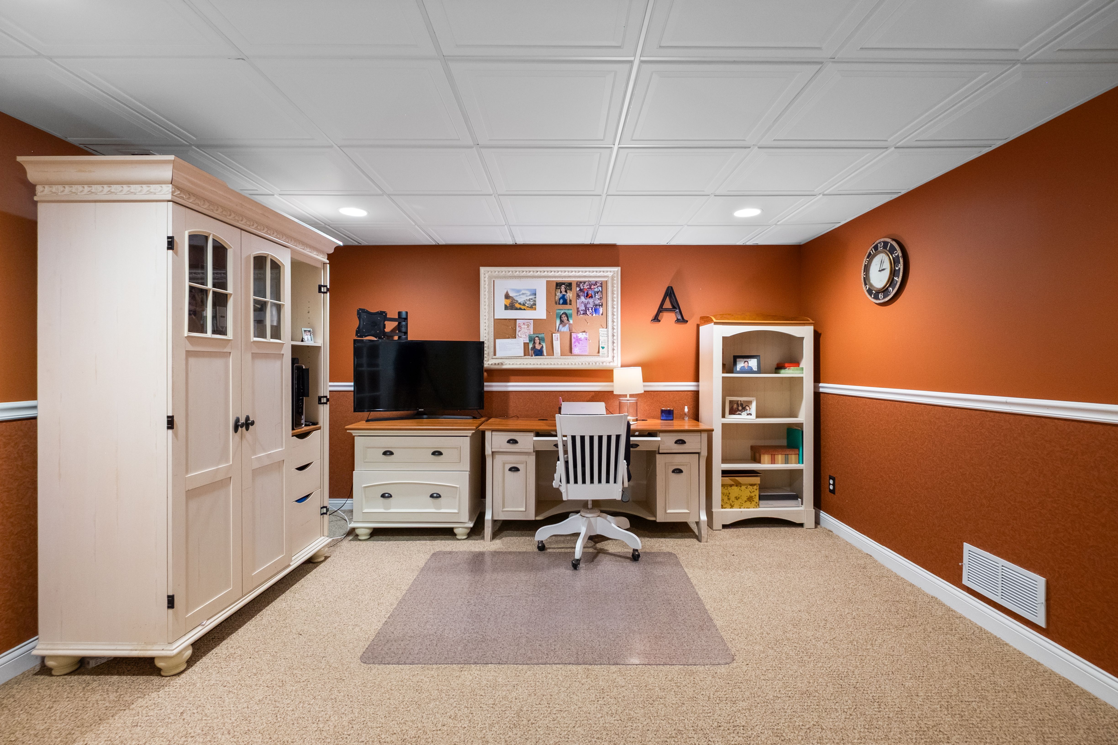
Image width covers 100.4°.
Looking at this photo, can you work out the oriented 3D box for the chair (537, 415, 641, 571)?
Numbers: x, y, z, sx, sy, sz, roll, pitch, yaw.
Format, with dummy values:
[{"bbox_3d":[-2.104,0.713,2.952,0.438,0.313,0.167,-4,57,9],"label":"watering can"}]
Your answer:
[{"bbox_3d":[0.175,0.684,2.958,0.620,0.885,0.640,0,1,0],"label":"chair"}]

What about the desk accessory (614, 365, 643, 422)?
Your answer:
[{"bbox_3d":[0.520,0.164,3.472,0.215,0.400,0.215,0,1,0],"label":"desk accessory"}]

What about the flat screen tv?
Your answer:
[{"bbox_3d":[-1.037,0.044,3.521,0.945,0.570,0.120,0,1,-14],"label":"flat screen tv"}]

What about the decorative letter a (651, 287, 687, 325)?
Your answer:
[{"bbox_3d":[0.882,-0.540,3.730,0.297,0.291,0.036,0,0,0],"label":"decorative letter a"}]

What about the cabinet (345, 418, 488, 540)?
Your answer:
[{"bbox_3d":[-0.981,0.743,3.383,0.862,0.760,0.580,0,1,0],"label":"cabinet"}]

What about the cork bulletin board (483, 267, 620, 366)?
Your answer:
[{"bbox_3d":[-0.063,-0.438,3.750,1.133,0.823,0.045,0,1,0],"label":"cork bulletin board"}]

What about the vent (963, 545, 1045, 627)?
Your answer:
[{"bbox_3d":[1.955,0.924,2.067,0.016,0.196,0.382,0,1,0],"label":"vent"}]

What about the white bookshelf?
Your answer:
[{"bbox_3d":[1.482,0.348,3.531,0.740,1.570,0.347,0,0,0],"label":"white bookshelf"}]

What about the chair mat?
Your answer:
[{"bbox_3d":[-0.036,1.131,2.376,1.485,0.012,1.126,0,0,0],"label":"chair mat"}]

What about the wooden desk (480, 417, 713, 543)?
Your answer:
[{"bbox_3d":[0.248,0.746,3.353,1.535,0.767,0.566,0,0,0],"label":"wooden desk"}]

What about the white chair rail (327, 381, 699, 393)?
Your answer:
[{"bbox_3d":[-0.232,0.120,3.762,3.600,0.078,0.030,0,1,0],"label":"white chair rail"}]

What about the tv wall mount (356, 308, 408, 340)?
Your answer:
[{"bbox_3d":[-1.356,-0.358,3.611,0.303,0.247,0.311,0,0,0],"label":"tv wall mount"}]

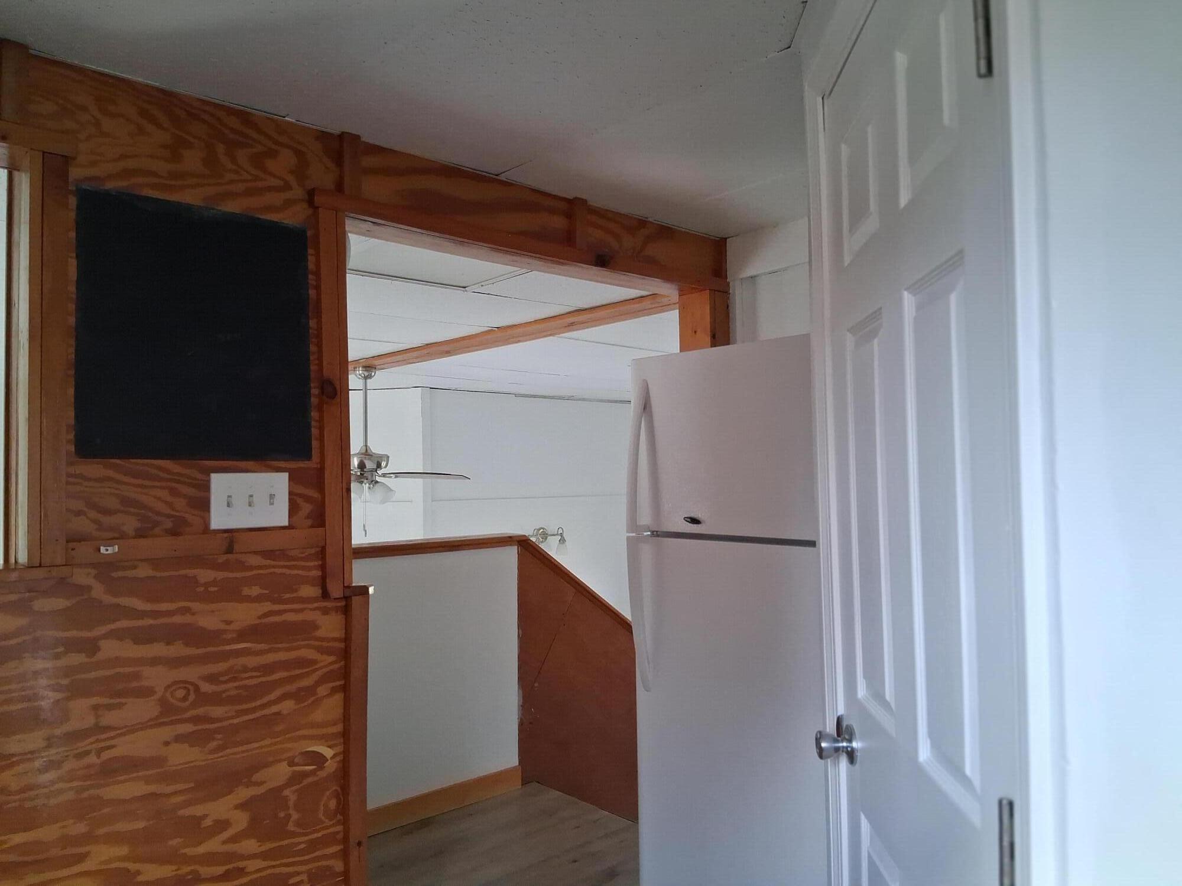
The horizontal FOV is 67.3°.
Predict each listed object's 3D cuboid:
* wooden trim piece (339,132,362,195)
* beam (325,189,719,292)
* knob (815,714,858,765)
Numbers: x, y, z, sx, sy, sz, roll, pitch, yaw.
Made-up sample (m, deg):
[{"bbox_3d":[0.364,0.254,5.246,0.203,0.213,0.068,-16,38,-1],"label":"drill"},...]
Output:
[{"bbox_3d":[-0.574,-0.661,2.124,0.043,0.151,0.020,1,-3,-43],"label":"wooden trim piece"},{"bbox_3d":[-0.090,-0.549,2.563,1.518,0.043,0.036,1,-3,-43],"label":"beam"},{"bbox_3d":[0.403,0.500,1.469,0.061,0.066,0.065,-1,-2,3],"label":"knob"}]

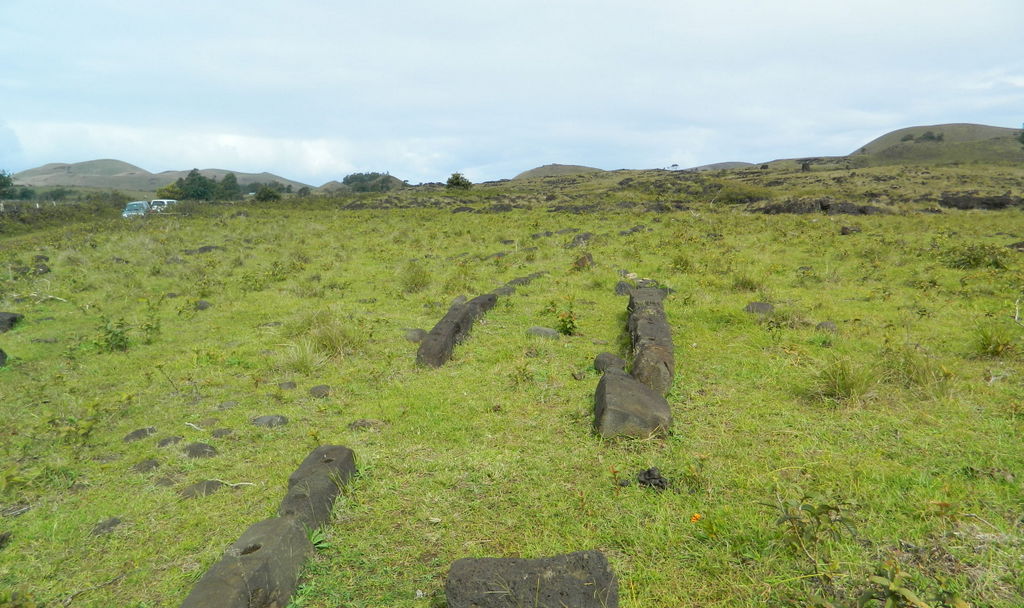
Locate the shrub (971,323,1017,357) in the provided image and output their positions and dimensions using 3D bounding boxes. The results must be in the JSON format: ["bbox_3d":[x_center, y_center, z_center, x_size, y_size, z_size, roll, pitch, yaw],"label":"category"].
[{"bbox_3d":[4.102,0.315,6.300,0.360,0.250,0.340,6,11,33],"label":"shrub"}]

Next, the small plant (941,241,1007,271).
[{"bbox_3d":[8.077,-0.840,12.956,1.000,0.408,0.741,6,11,32],"label":"small plant"}]

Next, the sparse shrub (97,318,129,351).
[{"bbox_3d":[-3.897,0.292,7.232,0.270,0.290,0.260,0,9,0],"label":"sparse shrub"}]

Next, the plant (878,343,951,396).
[{"bbox_3d":[3.091,0.487,5.657,0.480,0.306,0.400,5,11,29],"label":"plant"}]

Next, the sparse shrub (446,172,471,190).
[{"bbox_3d":[-5.426,-12.424,75.000,2.400,1.850,2.400,0,9,0],"label":"sparse shrub"}]

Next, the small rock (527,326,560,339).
[{"bbox_3d":[0.334,0.293,7.608,0.324,0.098,0.210,0,9,3],"label":"small rock"}]

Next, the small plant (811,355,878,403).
[{"bbox_3d":[2.541,0.539,5.651,0.440,0.290,0.410,0,9,0],"label":"small plant"}]

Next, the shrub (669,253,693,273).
[{"bbox_3d":[3.178,-0.777,13.947,0.440,0.330,0.420,0,9,0],"label":"shrub"}]

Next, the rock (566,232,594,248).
[{"bbox_3d":[1.614,-1.499,17.435,0.644,0.352,0.451,1,9,5],"label":"rock"}]

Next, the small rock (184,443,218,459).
[{"bbox_3d":[-1.858,0.876,4.424,0.195,0.060,0.150,-4,10,-23],"label":"small rock"}]

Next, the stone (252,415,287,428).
[{"bbox_3d":[-1.574,0.763,4.800,0.215,0.060,0.150,-3,9,-18],"label":"stone"}]

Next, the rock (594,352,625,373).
[{"bbox_3d":[0.804,0.540,6.036,0.240,0.210,0.230,0,9,0],"label":"rock"}]

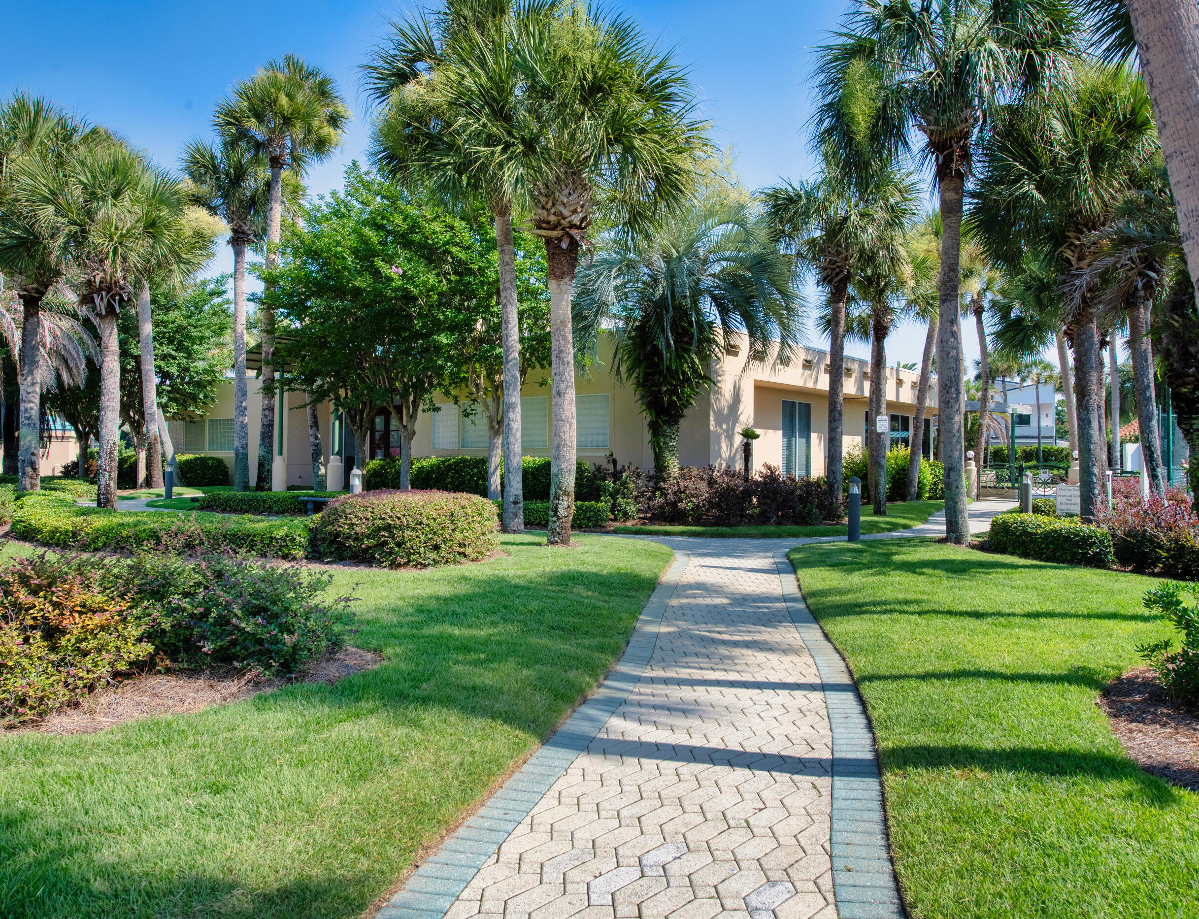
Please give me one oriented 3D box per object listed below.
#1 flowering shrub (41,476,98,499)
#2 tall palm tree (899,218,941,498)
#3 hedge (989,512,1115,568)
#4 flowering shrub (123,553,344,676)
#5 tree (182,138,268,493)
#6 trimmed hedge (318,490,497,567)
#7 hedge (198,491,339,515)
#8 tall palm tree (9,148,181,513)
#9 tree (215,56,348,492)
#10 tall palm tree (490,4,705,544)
[{"bbox_3d":[-16.726,0.913,28.002,1.800,0.620,1.600,0,0,0],"label":"flowering shrub"},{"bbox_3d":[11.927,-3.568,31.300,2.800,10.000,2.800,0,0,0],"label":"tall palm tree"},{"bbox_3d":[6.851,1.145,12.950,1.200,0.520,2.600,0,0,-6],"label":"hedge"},{"bbox_3d":[-2.577,0.966,6.150,1.550,0.690,1.300,0,0,-6],"label":"flowering shrub"},{"bbox_3d":[-10.723,-3.999,25.300,2.600,10.430,2.600,0,0,0],"label":"tree"},{"bbox_3d":[-2.742,0.881,12.502,2.550,0.970,2.200,0,0,0],"label":"trimmed hedge"},{"bbox_3d":[-8.008,1.008,21.500,3.900,0.500,1.700,0,0,27],"label":"hedge"},{"bbox_3d":[-10.867,-2.749,19.220,3.400,8.100,3.300,0,0,0],"label":"tall palm tree"},{"bbox_3d":[-9.402,-5.134,26.032,3.600,12.800,3.500,0,0,0],"label":"tree"},{"bbox_3d":[-0.009,-2.982,14.522,3.500,8.700,3.400,0,0,0],"label":"tall palm tree"}]

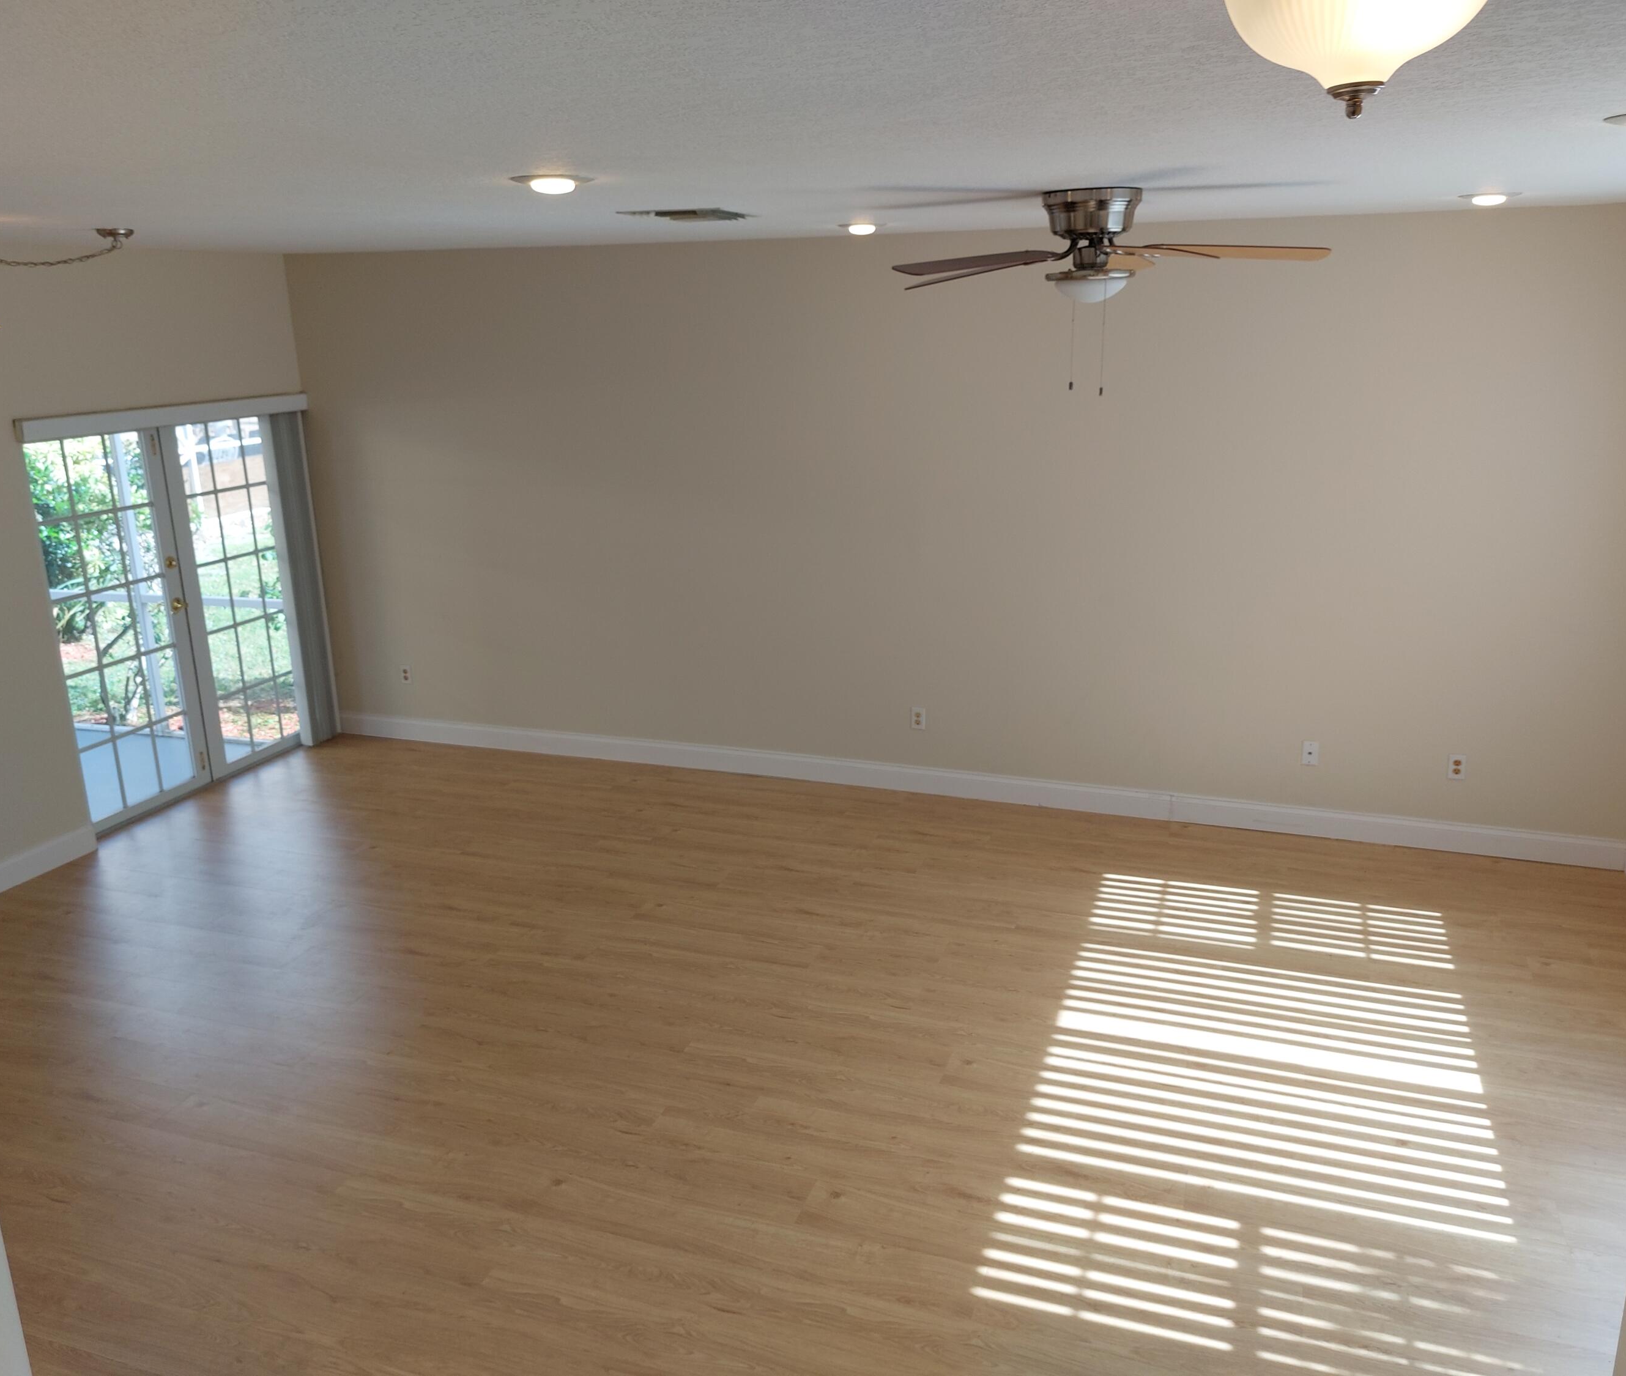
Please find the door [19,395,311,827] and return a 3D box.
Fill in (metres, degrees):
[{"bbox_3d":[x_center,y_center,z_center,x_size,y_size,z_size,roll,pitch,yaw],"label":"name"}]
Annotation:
[{"bbox_3d":[-3.174,-0.434,6.569,0.120,1.990,1.735,5,17,19],"label":"door"}]

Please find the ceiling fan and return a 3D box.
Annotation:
[{"bbox_3d":[0.873,-1.386,4.004,1.420,0.335,1.420,5,17,19],"label":"ceiling fan"}]

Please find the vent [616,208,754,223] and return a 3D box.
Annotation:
[{"bbox_3d":[-0.449,-1.694,4.592,0.370,0.030,0.370,5,17,19],"label":"vent"}]

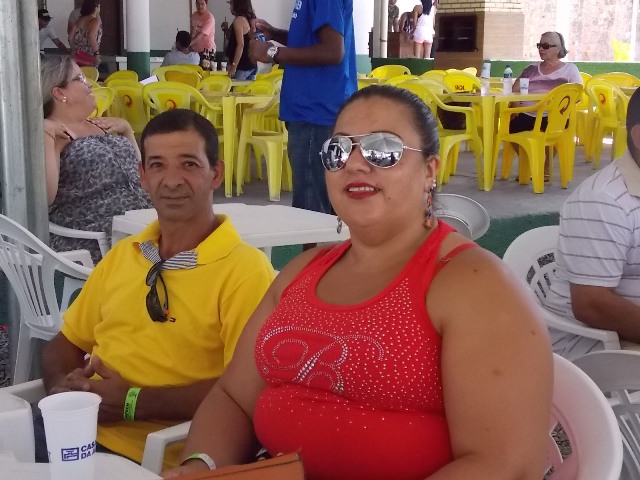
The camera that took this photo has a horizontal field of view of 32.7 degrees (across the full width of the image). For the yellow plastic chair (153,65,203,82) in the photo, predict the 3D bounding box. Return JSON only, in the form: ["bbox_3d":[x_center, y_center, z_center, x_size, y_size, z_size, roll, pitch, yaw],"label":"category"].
[{"bbox_3d":[-1.703,-1.744,13.397,0.560,0.800,0.550,2,11,8],"label":"yellow plastic chair"}]

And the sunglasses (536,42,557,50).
[{"bbox_3d":[1.923,-1.629,9.200,0.145,0.050,0.145,-6,12,-32],"label":"sunglasses"}]

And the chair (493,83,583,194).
[{"bbox_3d":[1.656,-0.785,8.225,0.530,0.810,0.560,8,13,39],"label":"chair"}]

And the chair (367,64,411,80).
[{"bbox_3d":[0.752,-1.663,12.961,0.560,0.800,0.550,4,11,20],"label":"chair"}]

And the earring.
[{"bbox_3d":[0.172,-0.057,1.690,0.016,0.076,0.014,-8,13,-39],"label":"earring"}]

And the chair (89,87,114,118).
[{"bbox_3d":[-1.824,-0.736,8.102,0.550,0.800,0.560,8,13,34],"label":"chair"}]

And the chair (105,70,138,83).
[{"bbox_3d":[-2.243,-1.401,11.618,0.550,0.800,0.560,9,14,39],"label":"chair"}]

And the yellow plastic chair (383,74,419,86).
[{"bbox_3d":[0.695,-1.127,10.140,0.530,0.810,0.560,6,12,29],"label":"yellow plastic chair"}]

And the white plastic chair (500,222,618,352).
[{"bbox_3d":[0.801,0.373,3.142,0.550,0.820,0.570,10,14,43],"label":"white plastic chair"}]

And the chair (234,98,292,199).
[{"bbox_3d":[-0.260,-0.721,7.870,0.530,0.810,0.560,9,13,40],"label":"chair"}]

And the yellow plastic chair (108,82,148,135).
[{"bbox_3d":[-1.441,-0.913,8.945,0.560,0.810,0.530,6,12,31],"label":"yellow plastic chair"}]

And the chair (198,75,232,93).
[{"bbox_3d":[-1.038,-1.100,9.988,0.530,0.810,0.560,8,13,37],"label":"chair"}]

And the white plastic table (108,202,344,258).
[{"bbox_3d":[-0.343,0.273,4.532,0.710,0.720,0.710,-8,13,-38],"label":"white plastic table"}]

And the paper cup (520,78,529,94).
[{"bbox_3d":[1.553,-1.164,8.284,0.075,0.116,0.075,0,10,0],"label":"paper cup"}]

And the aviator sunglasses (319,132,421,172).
[{"bbox_3d":[0.092,-0.125,1.630,0.142,0.052,0.140,-3,0,28],"label":"aviator sunglasses"}]

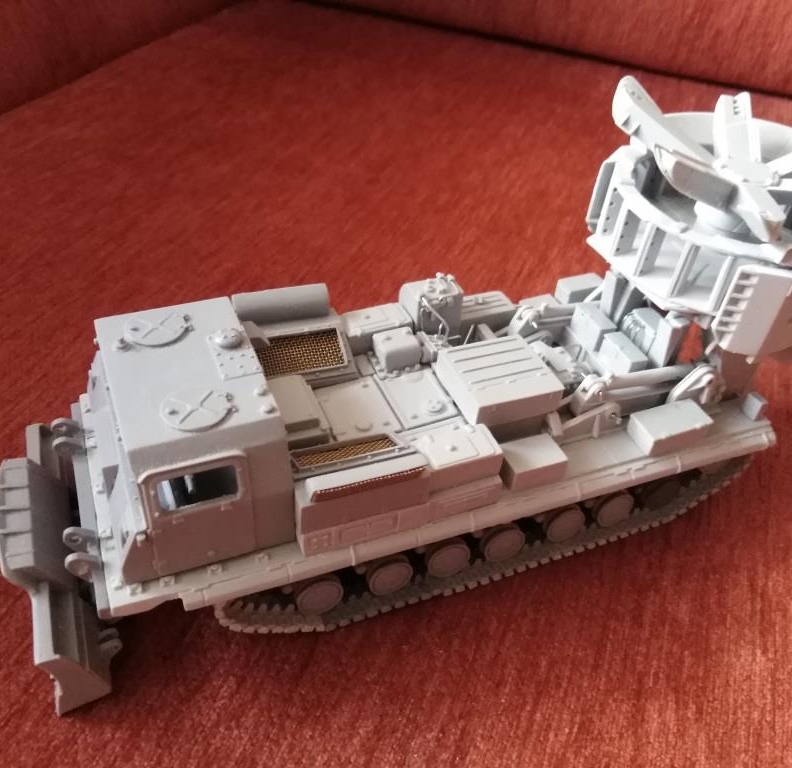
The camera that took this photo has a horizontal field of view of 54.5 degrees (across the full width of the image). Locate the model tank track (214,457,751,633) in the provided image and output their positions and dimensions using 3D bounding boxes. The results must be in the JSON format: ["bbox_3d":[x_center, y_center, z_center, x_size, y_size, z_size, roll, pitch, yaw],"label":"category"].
[{"bbox_3d":[0.036,0.047,0.257,0.195,0.036,0.015,-12,42,-19],"label":"model tank track"}]

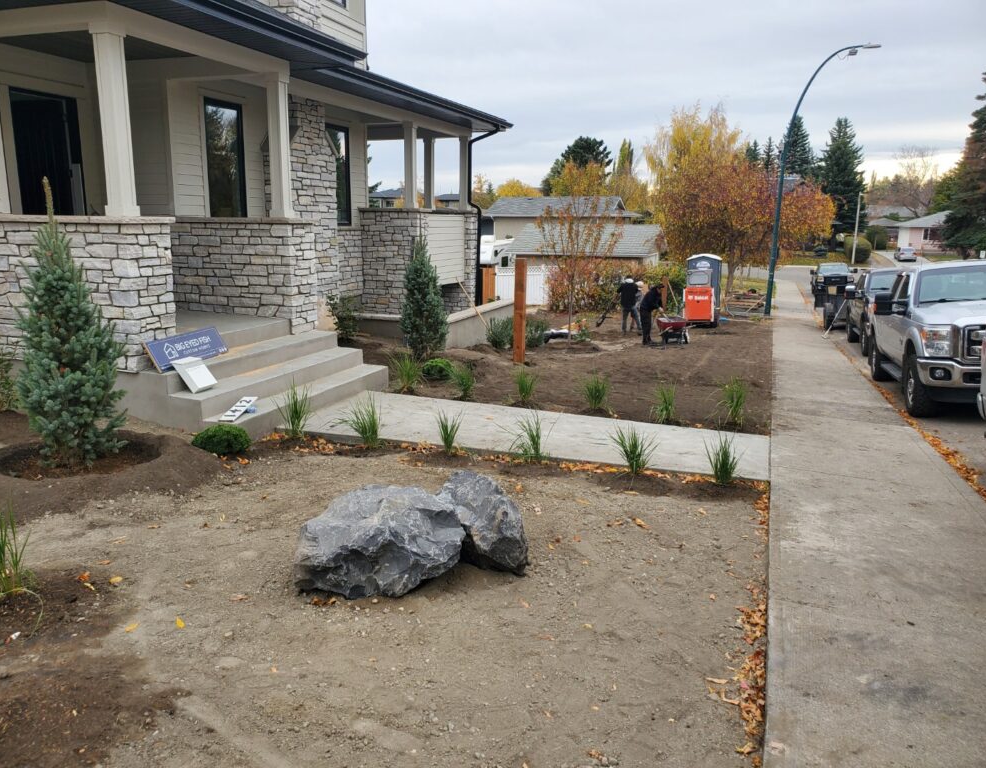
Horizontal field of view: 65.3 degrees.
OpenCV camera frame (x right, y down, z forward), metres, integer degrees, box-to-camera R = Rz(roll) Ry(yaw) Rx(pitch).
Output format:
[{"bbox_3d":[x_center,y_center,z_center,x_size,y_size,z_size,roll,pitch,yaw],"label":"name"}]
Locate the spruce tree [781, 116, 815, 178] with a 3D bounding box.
[{"bbox_3d":[38.442,-25.916,98.823,5.800,16.063,5.800,5,14,18],"label":"spruce tree"}]

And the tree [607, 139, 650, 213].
[{"bbox_3d":[10.480,-13.857,60.604,3.447,10.508,3.275,3,12,9],"label":"tree"}]

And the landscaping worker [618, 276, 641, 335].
[{"bbox_3d":[3.885,-2.237,21.904,0.600,1.660,0.500,-3,13,-19],"label":"landscaping worker"}]

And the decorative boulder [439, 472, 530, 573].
[{"bbox_3d":[-0.052,0.758,4.347,0.540,0.470,0.500,5,14,18],"label":"decorative boulder"}]

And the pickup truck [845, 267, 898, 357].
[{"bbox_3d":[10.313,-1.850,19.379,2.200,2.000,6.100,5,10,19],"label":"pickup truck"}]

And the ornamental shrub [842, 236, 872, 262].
[{"bbox_3d":[33.899,-12.548,71.758,2.528,2.384,2.402,7,14,24],"label":"ornamental shrub"}]

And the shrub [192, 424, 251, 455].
[{"bbox_3d":[-2.100,0.395,5.950,0.450,0.230,0.430,-4,13,-20],"label":"shrub"}]

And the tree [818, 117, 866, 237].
[{"bbox_3d":[35.740,-20.370,79.201,4.495,13.686,4.270,6,13,23],"label":"tree"}]

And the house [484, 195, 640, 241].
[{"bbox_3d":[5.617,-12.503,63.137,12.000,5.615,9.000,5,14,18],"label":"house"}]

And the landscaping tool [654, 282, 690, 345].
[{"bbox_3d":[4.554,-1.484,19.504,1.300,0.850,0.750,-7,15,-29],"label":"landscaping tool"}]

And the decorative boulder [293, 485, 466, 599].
[{"bbox_3d":[-0.530,0.735,3.710,0.810,0.450,0.640,-3,13,-19],"label":"decorative boulder"}]

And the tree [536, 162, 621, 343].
[{"bbox_3d":[2.014,-2.975,18.418,2.057,4.127,1.954,2,12,6],"label":"tree"}]

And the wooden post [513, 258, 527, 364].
[{"bbox_3d":[0.462,-1.206,12.670,0.150,1.712,0.150,5,14,18],"label":"wooden post"}]

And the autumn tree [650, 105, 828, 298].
[{"bbox_3d":[11.655,-8.658,36.796,8.492,8.961,8.068,5,13,17],"label":"autumn tree"}]

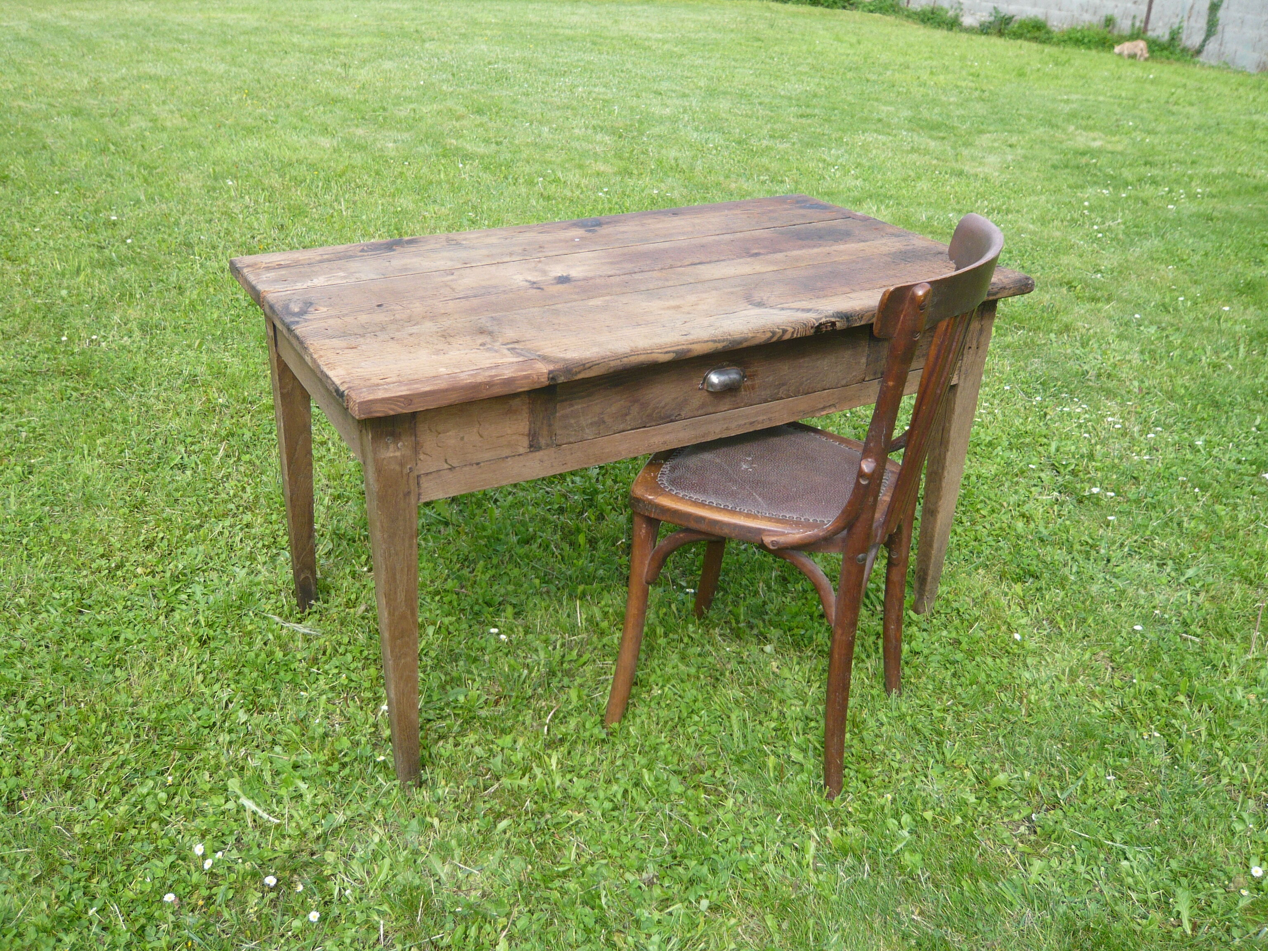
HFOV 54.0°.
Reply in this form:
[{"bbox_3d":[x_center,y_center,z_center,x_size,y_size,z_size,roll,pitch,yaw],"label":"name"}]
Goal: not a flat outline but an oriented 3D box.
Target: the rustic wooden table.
[{"bbox_3d":[-0.010,-0.044,2.433,1.277,0.740,0.710,-13,30,-27],"label":"rustic wooden table"}]

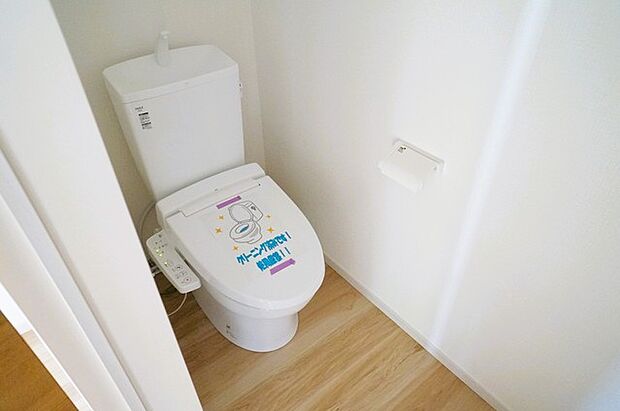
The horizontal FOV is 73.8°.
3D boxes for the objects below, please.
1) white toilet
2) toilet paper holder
[{"bbox_3d":[-0.256,0.047,1.337,0.463,0.876,0.809,-26,44,-29],"label":"white toilet"},{"bbox_3d":[0.273,-0.107,1.149,0.090,0.090,0.168,-27,45,-29],"label":"toilet paper holder"}]

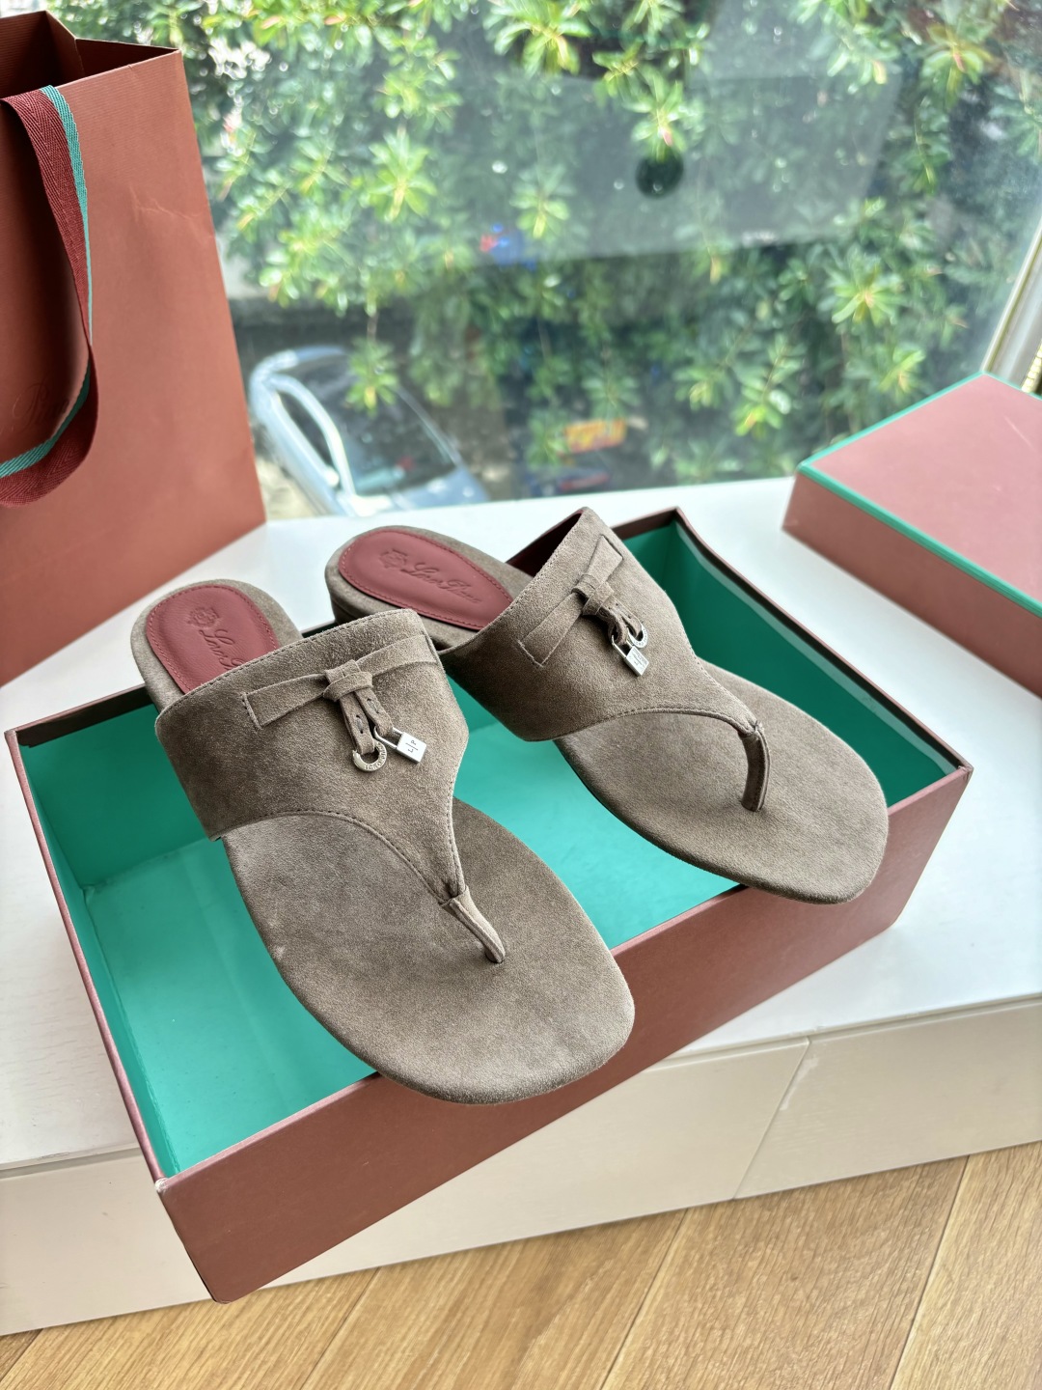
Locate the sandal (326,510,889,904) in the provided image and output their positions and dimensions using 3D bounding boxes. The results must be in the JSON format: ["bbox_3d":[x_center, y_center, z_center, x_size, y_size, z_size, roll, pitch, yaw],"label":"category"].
[{"bbox_3d":[0.027,-0.020,0.402,0.256,0.079,0.096,30,51,26],"label":"sandal"}]

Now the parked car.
[{"bbox_3d":[-1.789,-2.929,12.935,1.860,1.460,4.750,-20,48,-21],"label":"parked car"}]

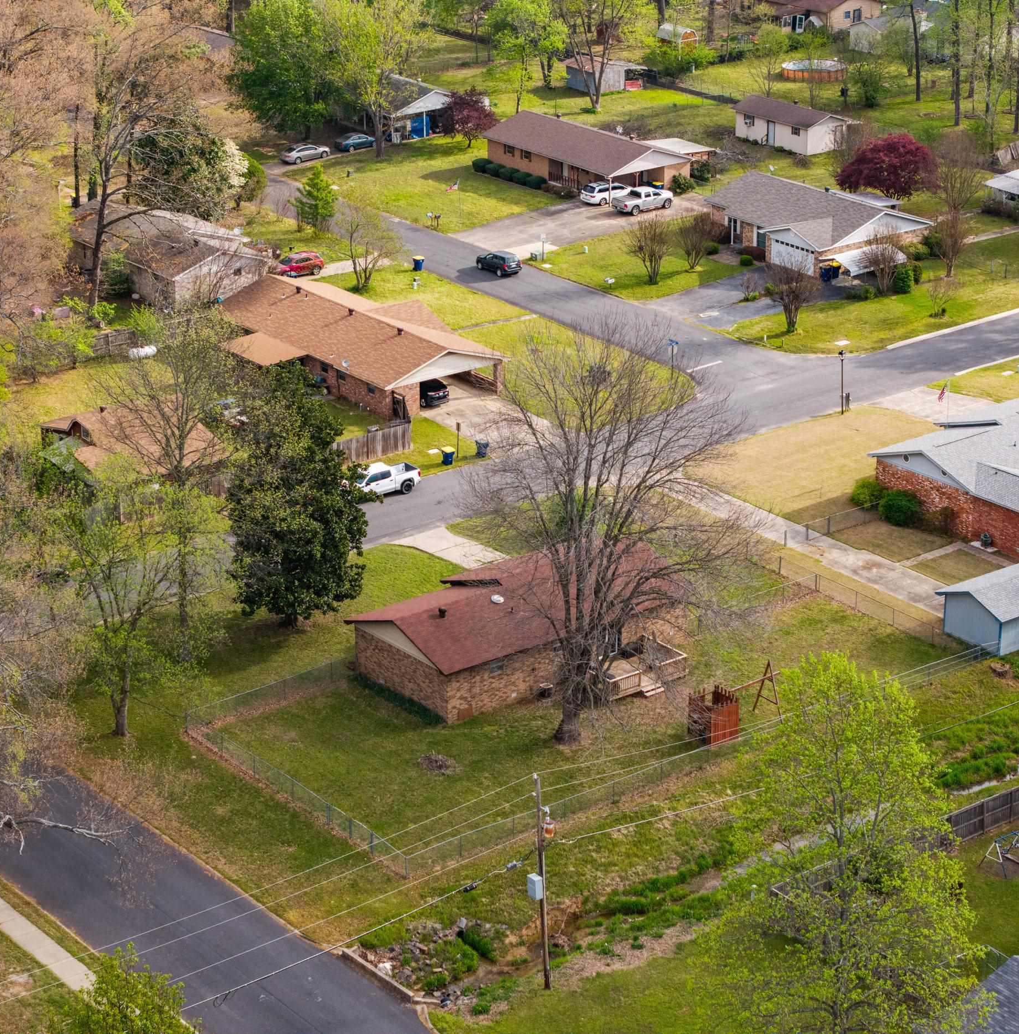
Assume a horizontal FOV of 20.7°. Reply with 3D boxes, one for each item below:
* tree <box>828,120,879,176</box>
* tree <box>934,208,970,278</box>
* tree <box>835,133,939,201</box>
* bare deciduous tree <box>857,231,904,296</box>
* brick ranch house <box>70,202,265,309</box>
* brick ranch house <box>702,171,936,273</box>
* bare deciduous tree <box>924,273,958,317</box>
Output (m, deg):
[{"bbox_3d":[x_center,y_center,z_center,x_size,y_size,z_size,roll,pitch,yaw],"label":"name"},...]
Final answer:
[{"bbox_3d":[31.072,-32.578,251.811,4.665,6.256,4.665,1,21,7],"label":"tree"},{"bbox_3d":[36.140,-22.393,227.881,3.008,5.850,3.008,-1,22,0],"label":"tree"},{"bbox_3d":[31.938,-29.114,235.502,8.400,6.100,8.000,0,21,0],"label":"tree"},{"bbox_3d":[29.405,-20.281,221.016,3.754,5.435,3.754,1,21,7],"label":"bare deciduous tree"},{"bbox_3d":[-28.621,-22.517,232.787,10.934,4.400,21.969,-16,25,-32],"label":"brick ranch house"},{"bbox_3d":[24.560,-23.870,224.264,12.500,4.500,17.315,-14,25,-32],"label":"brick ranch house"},{"bbox_3d":[33.893,-17.386,218.773,2.628,3.492,2.628,-1,22,0],"label":"bare deciduous tree"}]

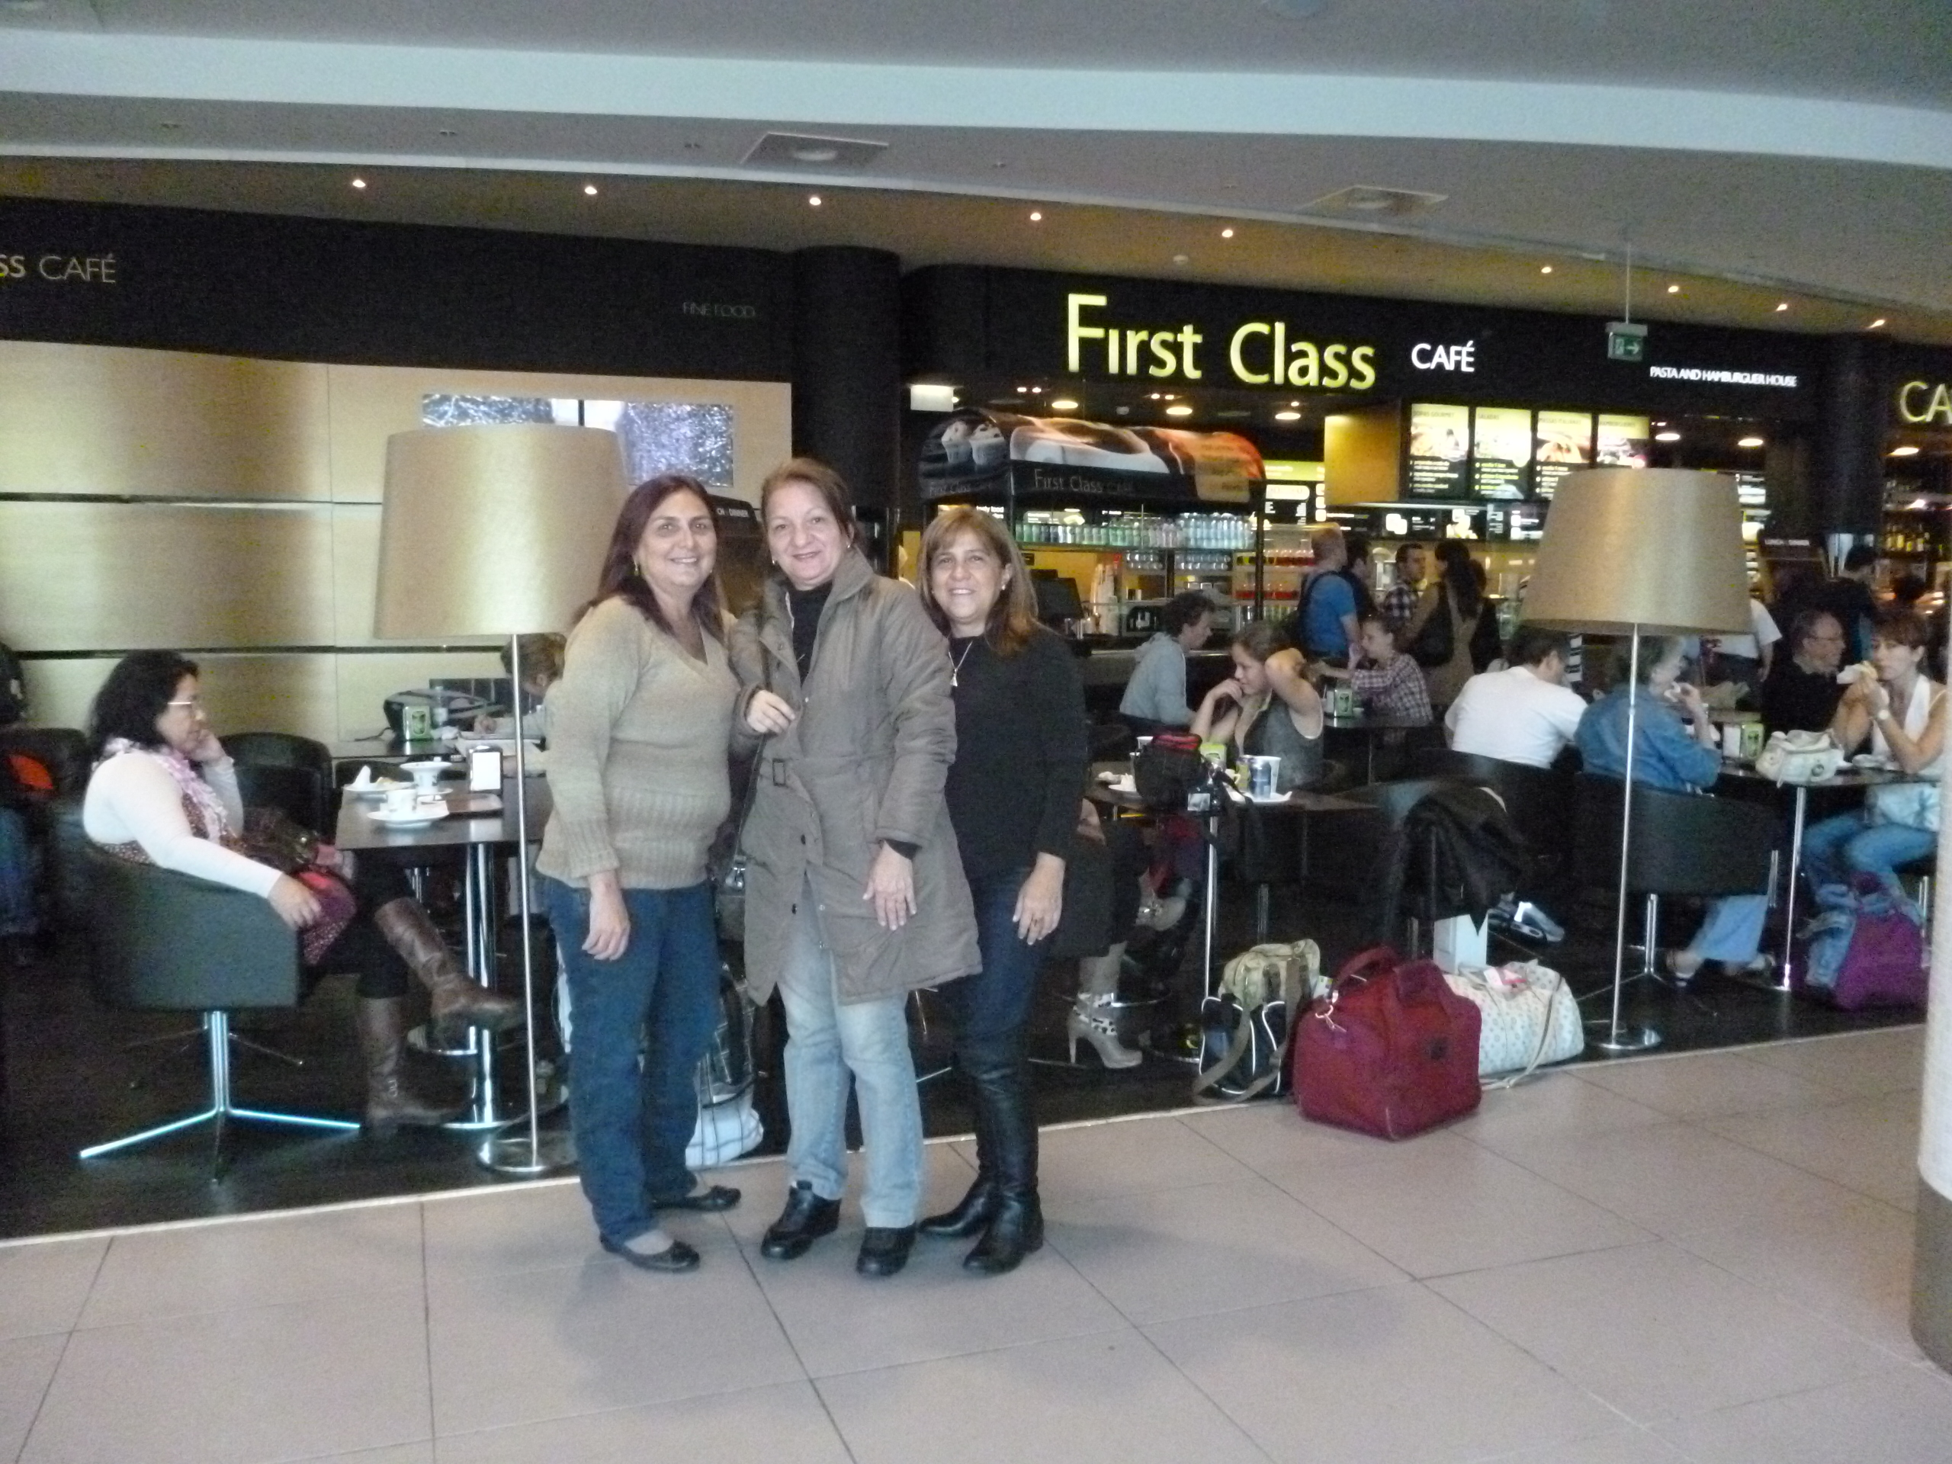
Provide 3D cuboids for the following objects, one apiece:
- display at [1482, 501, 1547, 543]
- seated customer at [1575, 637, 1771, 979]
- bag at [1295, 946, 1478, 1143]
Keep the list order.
[{"bbox_3d":[4.451,-1.777,13.000,0.630,0.420,0.080,-1,5,-20],"label":"display"},{"bbox_3d":[2.527,0.258,5.646,0.800,1.260,0.520,-1,5,-20],"label":"seated customer"},{"bbox_3d":[1.077,0.797,4.102,0.420,0.380,0.270,-5,7,-45],"label":"bag"}]

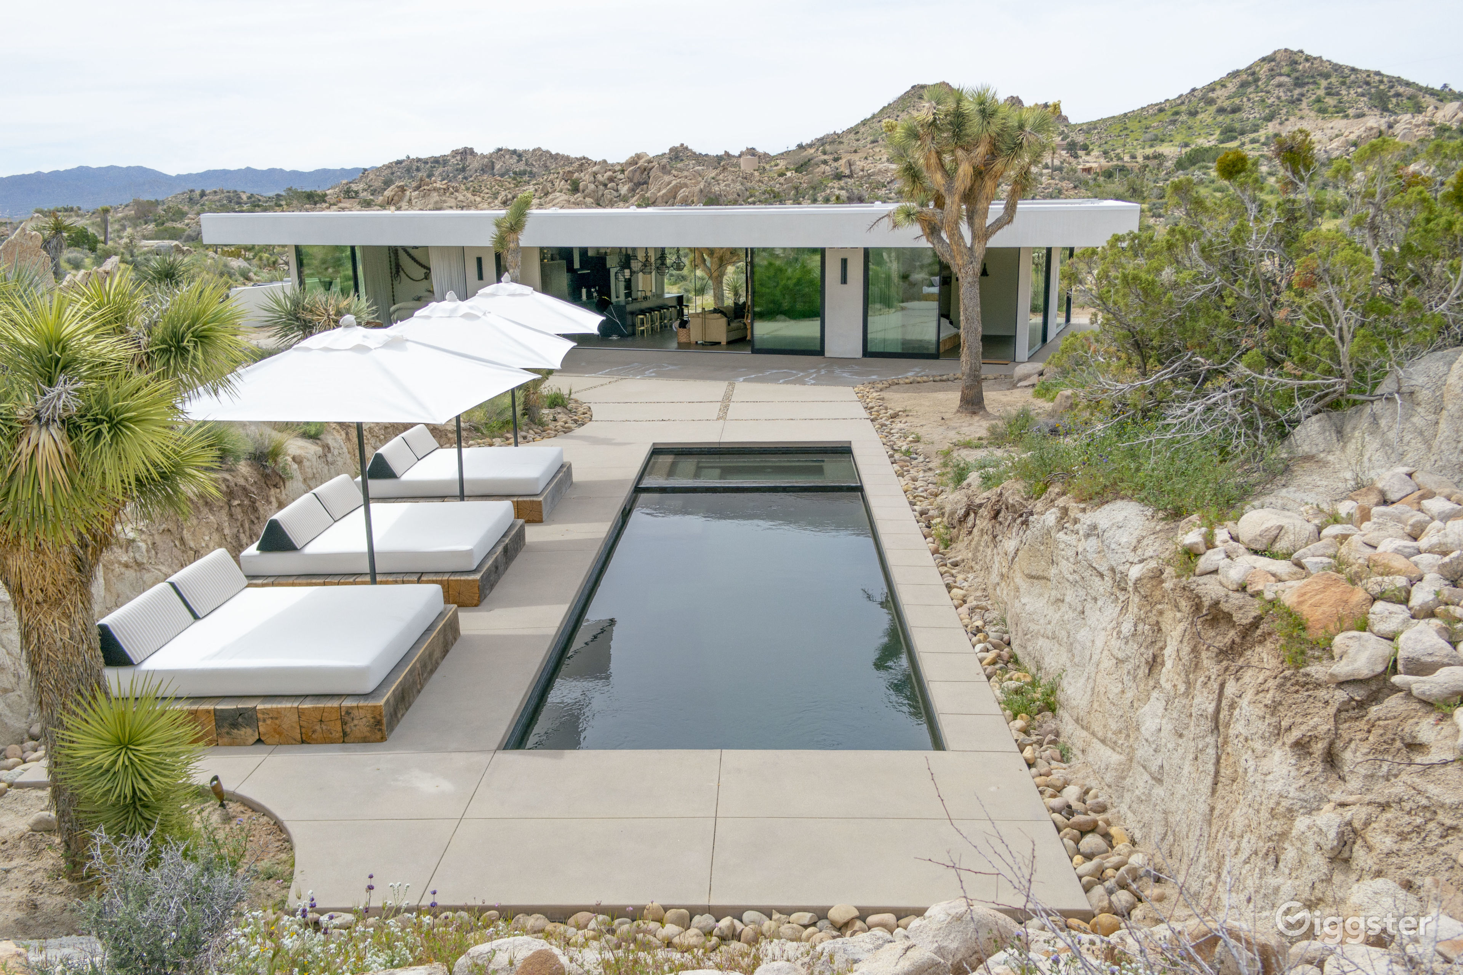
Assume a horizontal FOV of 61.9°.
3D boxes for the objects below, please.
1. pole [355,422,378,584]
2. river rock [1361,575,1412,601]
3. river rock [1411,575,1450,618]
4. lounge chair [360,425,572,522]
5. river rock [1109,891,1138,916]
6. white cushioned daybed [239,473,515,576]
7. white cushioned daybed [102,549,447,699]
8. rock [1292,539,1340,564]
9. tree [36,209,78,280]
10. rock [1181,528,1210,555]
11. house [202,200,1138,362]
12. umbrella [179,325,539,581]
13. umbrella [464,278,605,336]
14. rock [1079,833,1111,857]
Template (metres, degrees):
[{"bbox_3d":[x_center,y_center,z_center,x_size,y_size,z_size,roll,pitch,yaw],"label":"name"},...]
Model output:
[{"bbox_3d":[-3.156,-0.052,10.547,0.047,2.600,0.047,0,13,2],"label":"pole"},{"bbox_3d":[3.328,0.511,6.194,0.260,0.130,0.200,6,15,29],"label":"river rock"},{"bbox_3d":[3.405,0.529,5.939,0.185,0.180,0.200,7,15,30],"label":"river rock"},{"bbox_3d":[-3.468,-0.240,15.741,2.470,0.893,2.109,0,13,2],"label":"lounge chair"},{"bbox_3d":[2.192,2.324,6.807,0.130,0.100,0.120,0,13,2],"label":"river rock"},{"bbox_3d":[-3.530,0.343,12.580,2.197,0.514,1.973,0,13,2],"label":"white cushioned daybed"},{"bbox_3d":[-3.630,1.023,9.607,2.197,0.514,1.937,0,13,2],"label":"white cushioned daybed"},{"bbox_3d":[3.271,0.358,6.821,0.260,0.140,0.190,6,14,26],"label":"rock"},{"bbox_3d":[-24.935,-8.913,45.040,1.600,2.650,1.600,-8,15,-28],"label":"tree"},{"bbox_3d":[3.308,0.388,8.702,0.175,0.150,0.160,0,13,2],"label":"rock"},{"bbox_3d":[-2.456,-6.414,36.191,27.000,3.500,11.000,4,14,22],"label":"house"},{"bbox_3d":[-3.319,-0.117,11.024,2.599,2.831,2.599,1,14,8],"label":"umbrella"},{"bbox_3d":[-3.029,-1.526,16.845,2.462,2.787,2.462,-1,13,-2],"label":"umbrella"},{"bbox_3d":[2.071,2.039,6.957,0.175,0.115,0.150,3,14,17],"label":"rock"}]

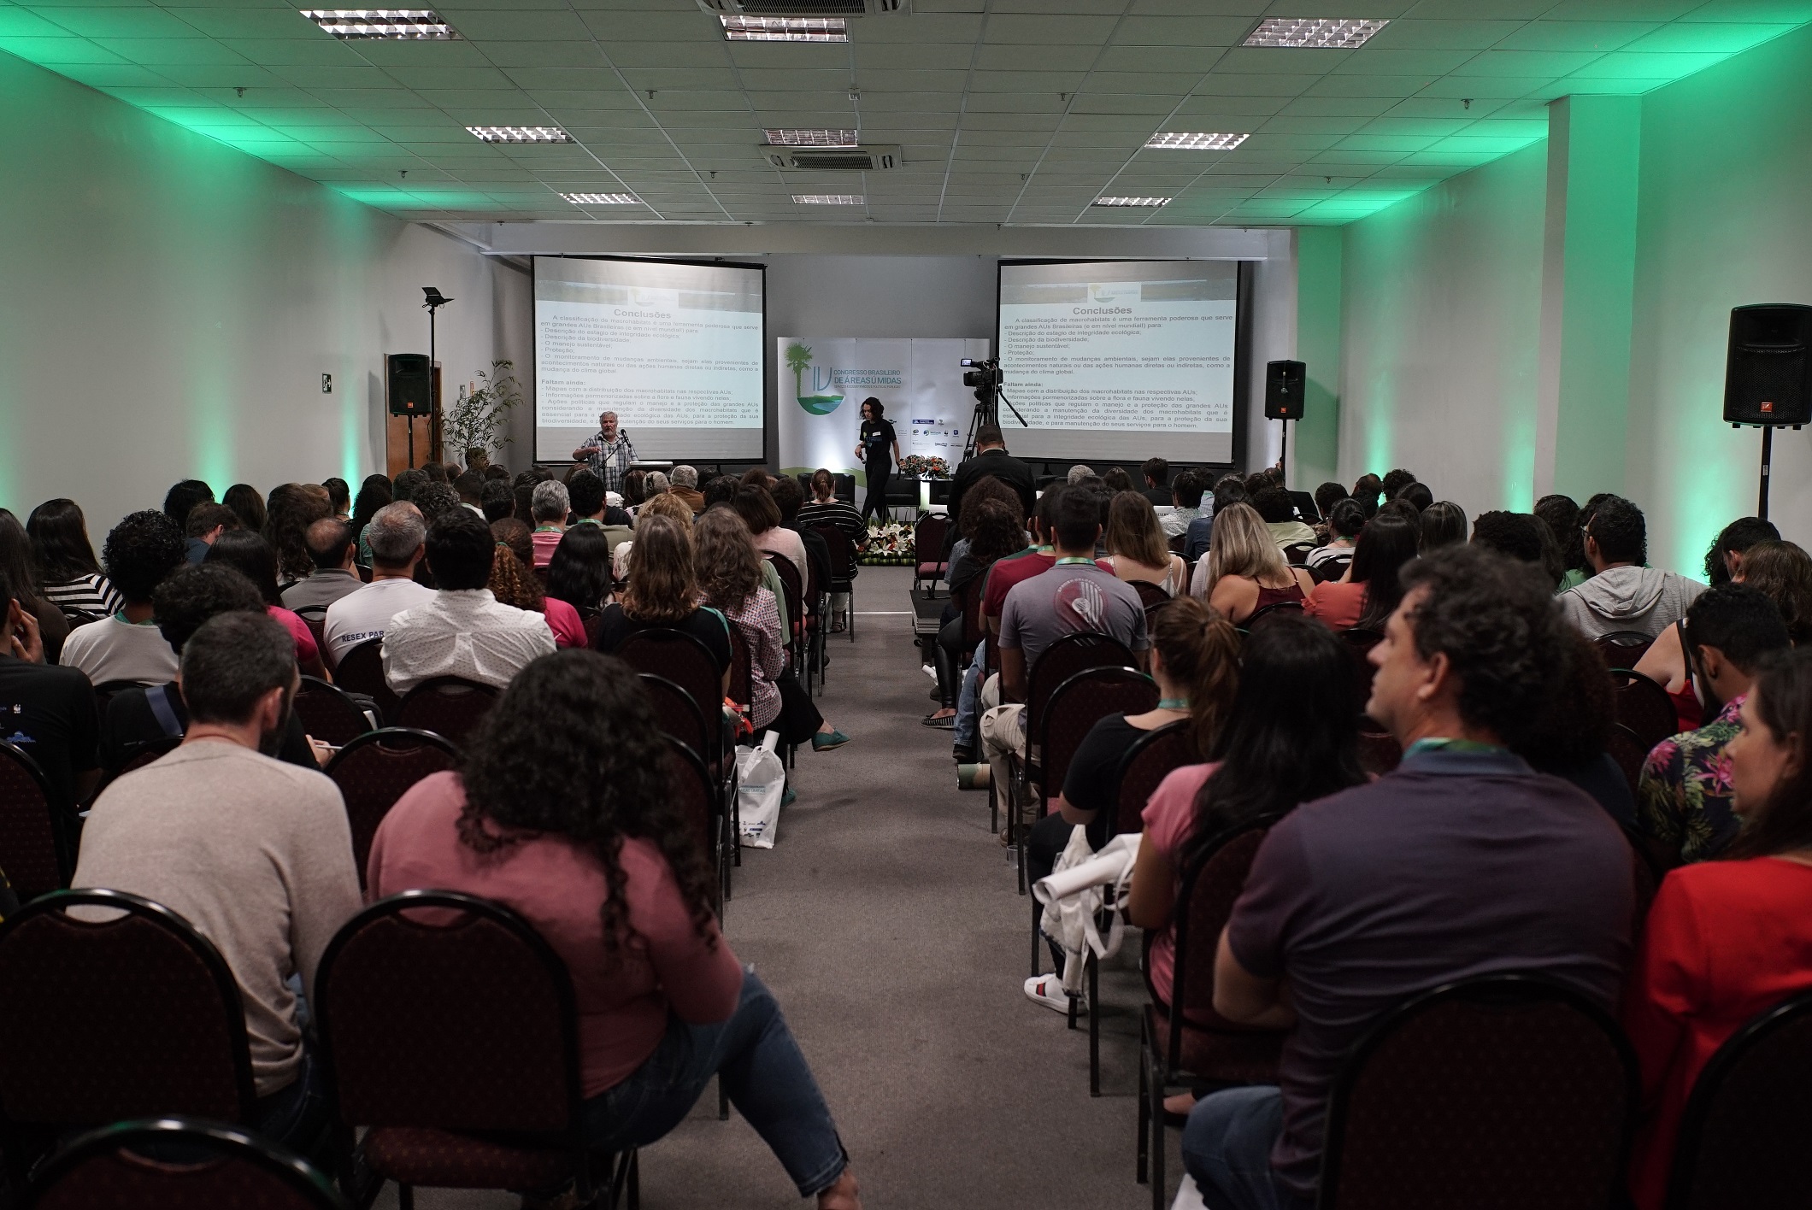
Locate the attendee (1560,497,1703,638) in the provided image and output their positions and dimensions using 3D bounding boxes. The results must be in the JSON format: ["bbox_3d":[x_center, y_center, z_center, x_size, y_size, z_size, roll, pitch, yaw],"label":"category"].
[{"bbox_3d":[2.445,0.294,6.303,0.560,1.350,0.850,0,6,-3],"label":"attendee"}]

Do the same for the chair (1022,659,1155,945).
[{"bbox_3d":[0.622,0.628,5.616,0.450,0.940,0.560,0,6,0],"label":"chair"}]

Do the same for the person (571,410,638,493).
[{"bbox_3d":[-2.766,-0.968,16.466,0.600,1.720,0.420,0,6,-6],"label":"person"}]

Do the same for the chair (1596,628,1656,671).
[{"bbox_3d":[2.473,0.515,6.299,0.440,0.890,0.550,0,6,-6],"label":"chair"}]

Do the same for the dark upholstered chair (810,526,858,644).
[{"bbox_3d":[-0.601,-0.197,13.074,0.450,0.905,0.540,0,6,0],"label":"dark upholstered chair"}]

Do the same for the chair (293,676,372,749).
[{"bbox_3d":[-1.717,0.645,5.295,0.450,0.940,0.560,0,6,0],"label":"chair"}]

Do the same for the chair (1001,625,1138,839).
[{"bbox_3d":[0.600,0.518,6.201,0.450,0.905,0.540,0,6,0],"label":"chair"}]

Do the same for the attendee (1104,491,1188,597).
[{"bbox_3d":[1.047,0.104,8.263,0.450,1.290,0.800,0,6,-1],"label":"attendee"}]

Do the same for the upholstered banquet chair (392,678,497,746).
[{"bbox_3d":[-1.291,0.645,5.315,0.450,0.940,0.560,0,6,0],"label":"upholstered banquet chair"}]

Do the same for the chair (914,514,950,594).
[{"bbox_3d":[0.286,-0.362,15.384,0.450,0.940,0.560,0,6,0],"label":"chair"}]

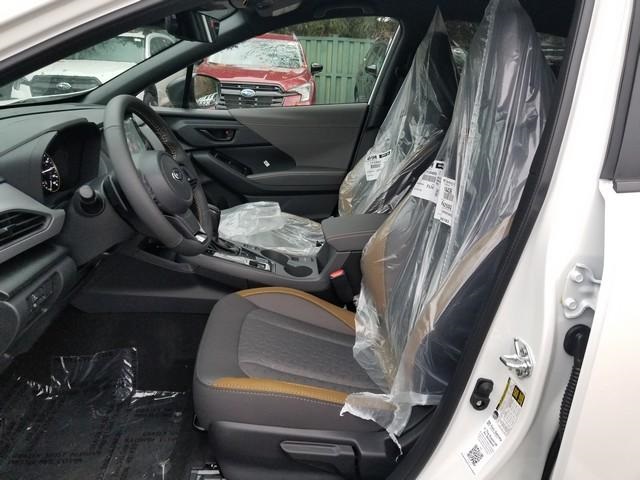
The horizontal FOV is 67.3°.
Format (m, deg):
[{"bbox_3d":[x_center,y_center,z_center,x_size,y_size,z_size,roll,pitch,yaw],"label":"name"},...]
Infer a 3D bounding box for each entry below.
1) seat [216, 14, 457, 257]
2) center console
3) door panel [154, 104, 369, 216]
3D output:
[{"bbox_3d":[0.040,-0.241,1.782,0.830,1.010,0.520,0,19,-1],"label":"seat"},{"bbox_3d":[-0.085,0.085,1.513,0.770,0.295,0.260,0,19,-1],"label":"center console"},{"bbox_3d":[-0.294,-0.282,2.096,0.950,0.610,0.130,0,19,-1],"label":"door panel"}]

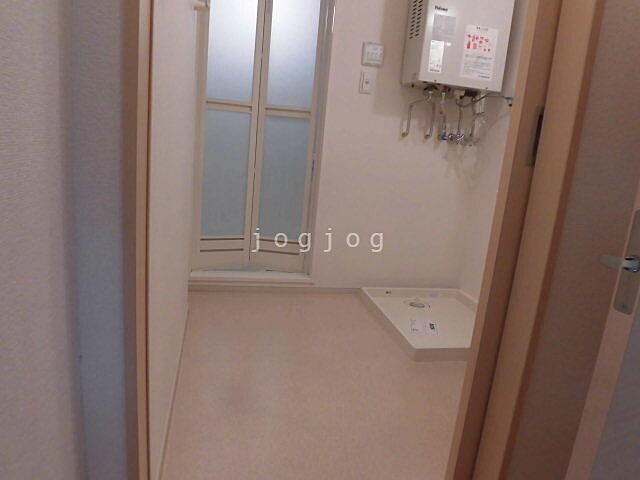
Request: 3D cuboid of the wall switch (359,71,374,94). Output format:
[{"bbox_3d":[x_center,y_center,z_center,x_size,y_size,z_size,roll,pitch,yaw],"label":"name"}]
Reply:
[{"bbox_3d":[0.254,-0.841,2.369,0.073,0.120,0.013,2,14,-14],"label":"wall switch"}]

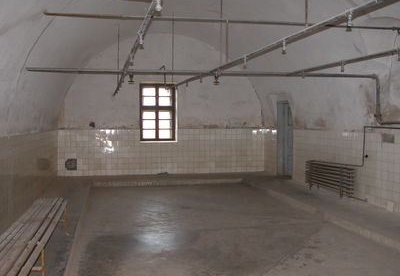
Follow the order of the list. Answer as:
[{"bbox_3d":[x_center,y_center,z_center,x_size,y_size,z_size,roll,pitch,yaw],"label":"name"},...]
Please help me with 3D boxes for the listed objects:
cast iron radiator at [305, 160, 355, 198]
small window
[{"bbox_3d":[2.550,0.806,8.049,0.200,0.597,1.425,-1,3,-15],"label":"cast iron radiator"},{"bbox_3d":[-1.156,-0.710,11.129,0.980,1.580,0.120,-1,3,-11],"label":"small window"}]

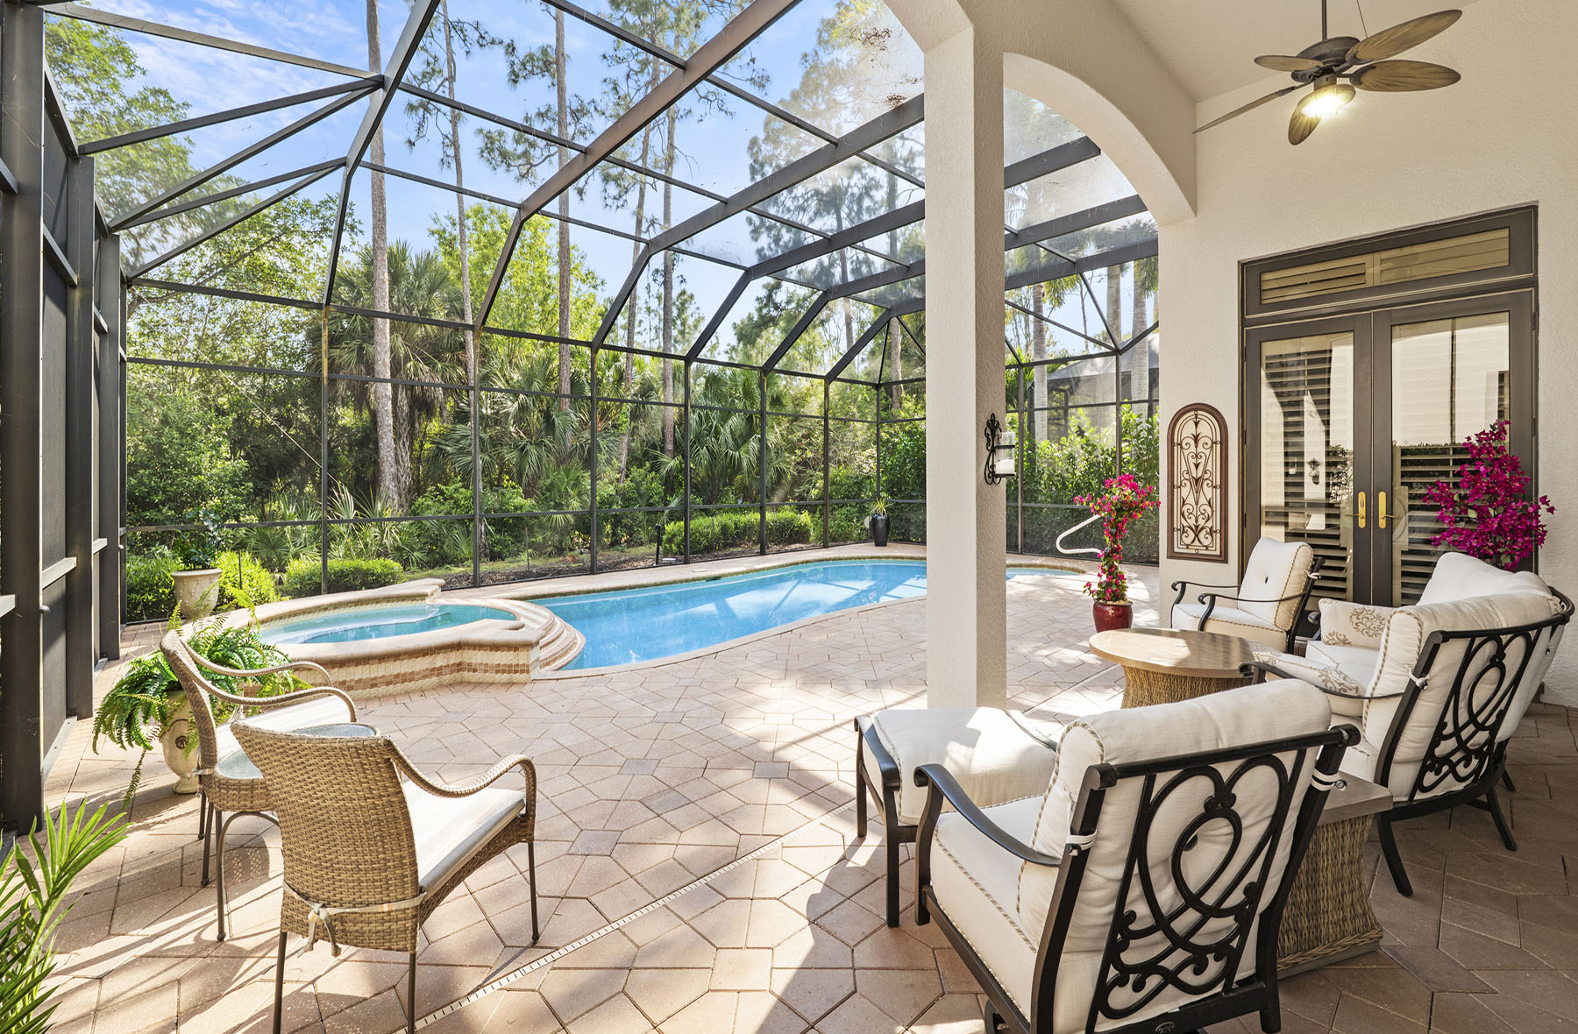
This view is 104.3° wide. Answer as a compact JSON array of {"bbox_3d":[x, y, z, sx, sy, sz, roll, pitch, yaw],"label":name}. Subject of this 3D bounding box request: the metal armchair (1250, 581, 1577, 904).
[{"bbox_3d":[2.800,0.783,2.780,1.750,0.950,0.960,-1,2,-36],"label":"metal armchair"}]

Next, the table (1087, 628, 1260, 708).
[{"bbox_3d":[2.170,0.973,3.380,0.940,0.500,0.940,2,2,45],"label":"table"}]

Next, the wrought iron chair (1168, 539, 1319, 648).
[{"bbox_3d":[3.340,0.684,4.570,0.840,0.940,0.730,0,2,13],"label":"wrought iron chair"}]

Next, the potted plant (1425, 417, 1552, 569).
[{"bbox_3d":[4.420,0.304,3.880,0.760,1.780,0.700,2,2,45],"label":"potted plant"}]

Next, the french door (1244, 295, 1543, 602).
[{"bbox_3d":[4.370,-0.243,4.590,1.540,2.530,0.120,2,2,45],"label":"french door"}]

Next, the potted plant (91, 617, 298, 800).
[{"bbox_3d":[-2.830,0.851,2.900,0.900,0.800,0.870,2,2,45],"label":"potted plant"}]

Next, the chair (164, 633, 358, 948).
[{"bbox_3d":[-2.100,0.847,2.450,0.570,0.860,0.620,2,2,44],"label":"chair"}]

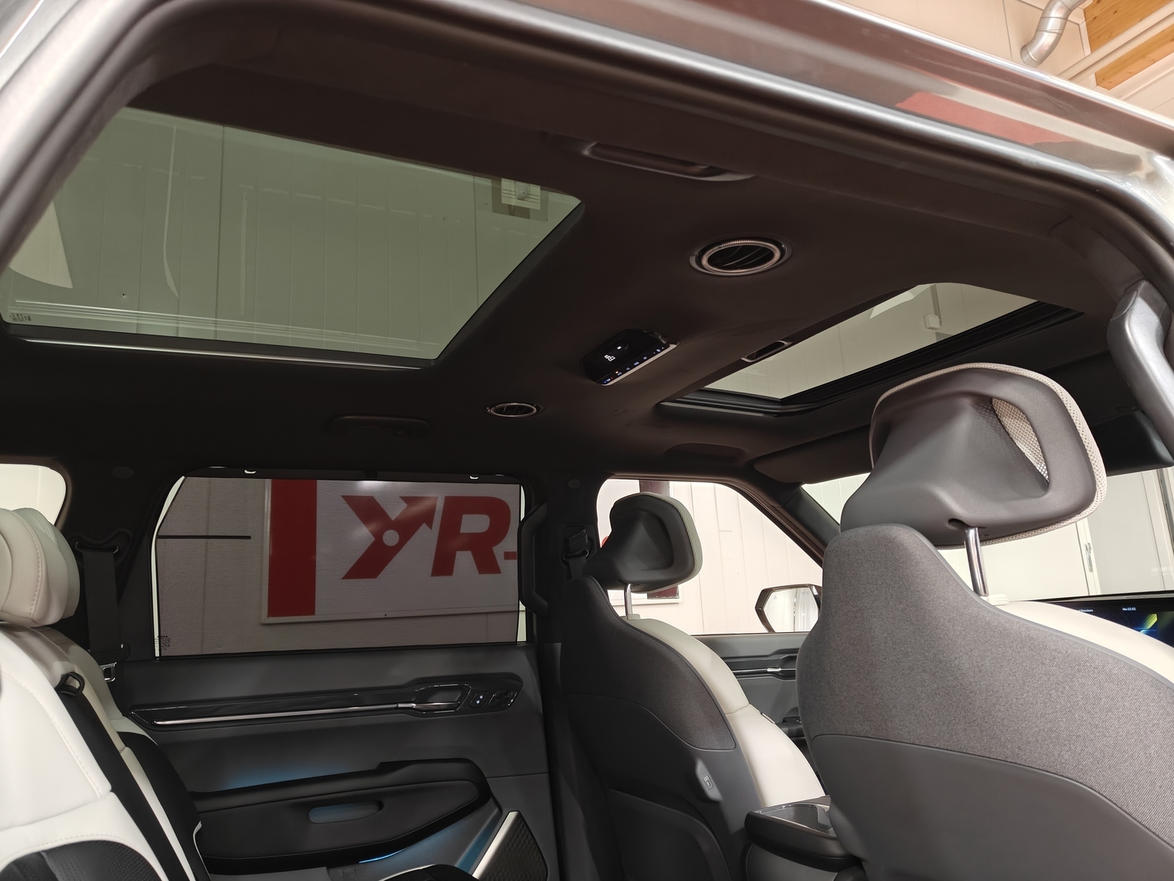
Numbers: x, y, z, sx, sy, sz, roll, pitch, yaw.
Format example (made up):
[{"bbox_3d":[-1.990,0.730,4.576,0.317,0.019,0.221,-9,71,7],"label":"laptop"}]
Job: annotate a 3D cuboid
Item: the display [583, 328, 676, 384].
[{"bbox_3d":[0.056,-0.133,1.214,0.068,0.023,0.200,31,-24,-16],"label":"display"}]

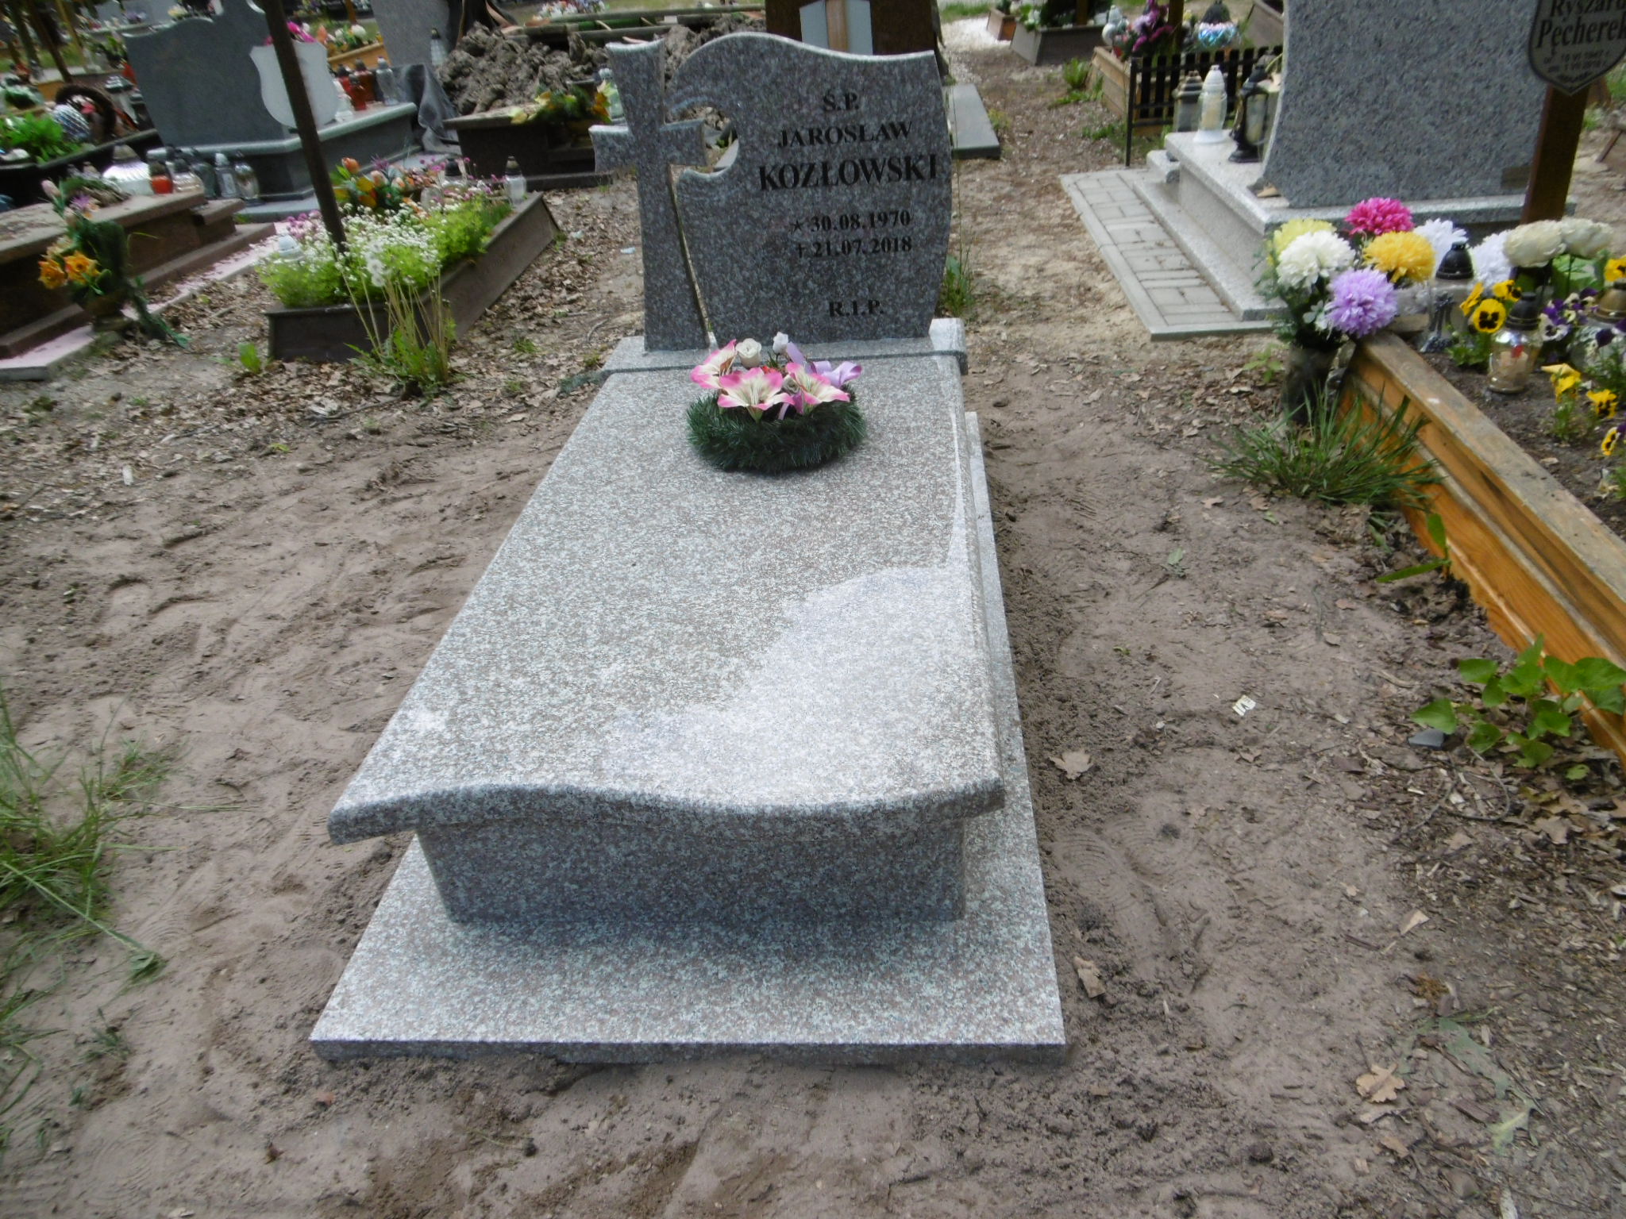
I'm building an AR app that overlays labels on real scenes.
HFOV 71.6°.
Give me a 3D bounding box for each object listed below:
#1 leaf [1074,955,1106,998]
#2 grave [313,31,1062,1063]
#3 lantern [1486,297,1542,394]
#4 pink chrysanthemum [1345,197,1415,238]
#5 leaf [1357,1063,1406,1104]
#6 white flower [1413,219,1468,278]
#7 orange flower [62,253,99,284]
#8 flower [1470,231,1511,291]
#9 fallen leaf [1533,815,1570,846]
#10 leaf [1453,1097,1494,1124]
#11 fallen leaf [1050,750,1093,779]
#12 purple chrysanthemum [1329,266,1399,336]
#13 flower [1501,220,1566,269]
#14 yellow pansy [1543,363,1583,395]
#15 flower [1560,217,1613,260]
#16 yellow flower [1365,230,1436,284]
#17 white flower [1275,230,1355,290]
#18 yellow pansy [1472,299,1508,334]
[{"bbox_3d":[0.356,0.474,1.453,0.036,0.015,0.070,-12,32,-9],"label":"leaf"},{"bbox_3d":[-0.151,-0.383,2.070,1.000,1.050,2.035,-2,32,6],"label":"grave"},{"bbox_3d":[1.568,-0.593,2.494,0.108,0.222,0.108,14,37,29],"label":"lantern"},{"bbox_3d":[1.353,-0.934,2.692,0.165,0.105,0.165,10,35,23],"label":"pink chrysanthemum"},{"bbox_3d":[0.702,0.580,1.387,0.072,0.014,0.044,-28,39,-31],"label":"leaf"},{"bbox_3d":[1.500,-0.864,2.696,0.140,0.140,0.120,11,36,26],"label":"white flower"},{"bbox_3d":[-2.681,-1.247,4.123,0.125,0.115,0.085,-23,36,-26],"label":"orange flower"},{"bbox_3d":[1.643,-0.833,2.703,0.145,0.140,0.120,13,37,28],"label":"flower"},{"bbox_3d":[1.029,0.309,1.571,0.050,0.020,0.055,-2,32,6],"label":"fallen leaf"},{"bbox_3d":[0.791,0.596,1.348,0.044,0.012,0.022,21,41,36],"label":"leaf"},{"bbox_3d":[0.450,0.258,1.925,0.065,0.018,0.065,-15,33,-14],"label":"fallen leaf"},{"bbox_3d":[1.274,-0.710,2.610,0.162,0.150,0.140,10,35,24],"label":"purple chrysanthemum"},{"bbox_3d":[1.667,-0.846,2.610,0.148,0.105,0.130,14,37,29],"label":"flower"},{"bbox_3d":[1.561,-0.480,2.346,0.080,0.065,0.055,16,38,30],"label":"yellow pansy"},{"bbox_3d":[1.702,-0.820,2.487,0.130,0.092,0.125,15,38,30],"label":"flower"},{"bbox_3d":[1.391,-0.835,2.669,0.167,0.125,0.160,11,36,24],"label":"yellow flower"},{"bbox_3d":[1.172,-0.818,2.634,0.180,0.125,0.155,8,35,22],"label":"white flower"},{"bbox_3d":[1.542,-0.667,2.568,0.076,0.078,0.030,13,25,28],"label":"yellow pansy"}]

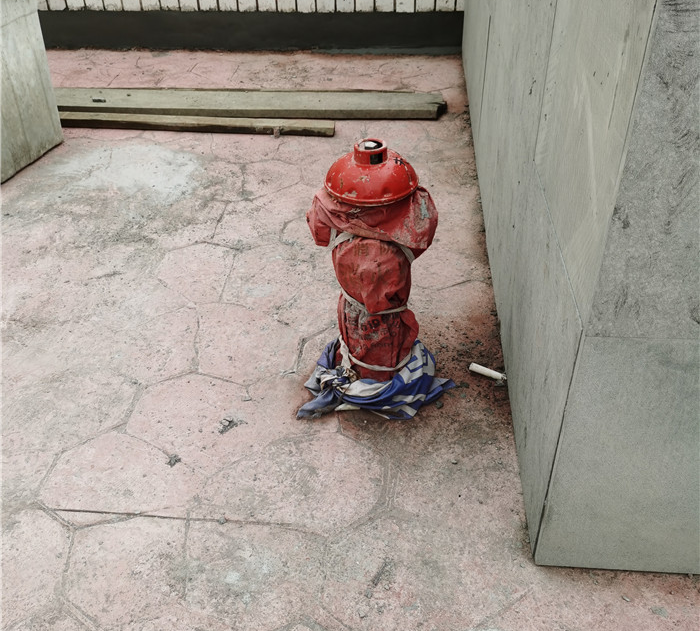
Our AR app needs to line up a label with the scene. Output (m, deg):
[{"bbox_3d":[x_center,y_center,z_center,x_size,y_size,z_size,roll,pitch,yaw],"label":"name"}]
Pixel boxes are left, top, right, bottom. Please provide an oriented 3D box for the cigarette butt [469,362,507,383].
[{"bbox_3d":[0.360,0.148,1.898,0.097,0.018,0.018,19,41,25],"label":"cigarette butt"}]

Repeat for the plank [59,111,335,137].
[{"bbox_3d":[-0.835,-0.875,3.317,1.550,0.040,0.095,4,37,7],"label":"plank"}]

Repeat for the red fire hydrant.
[{"bbox_3d":[0.062,-0.075,1.662,0.360,0.670,0.280,1,36,3],"label":"red fire hydrant"}]

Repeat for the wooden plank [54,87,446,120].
[{"bbox_3d":[-0.626,-1.015,3.491,2.150,0.050,0.225,3,37,6],"label":"wooden plank"}]

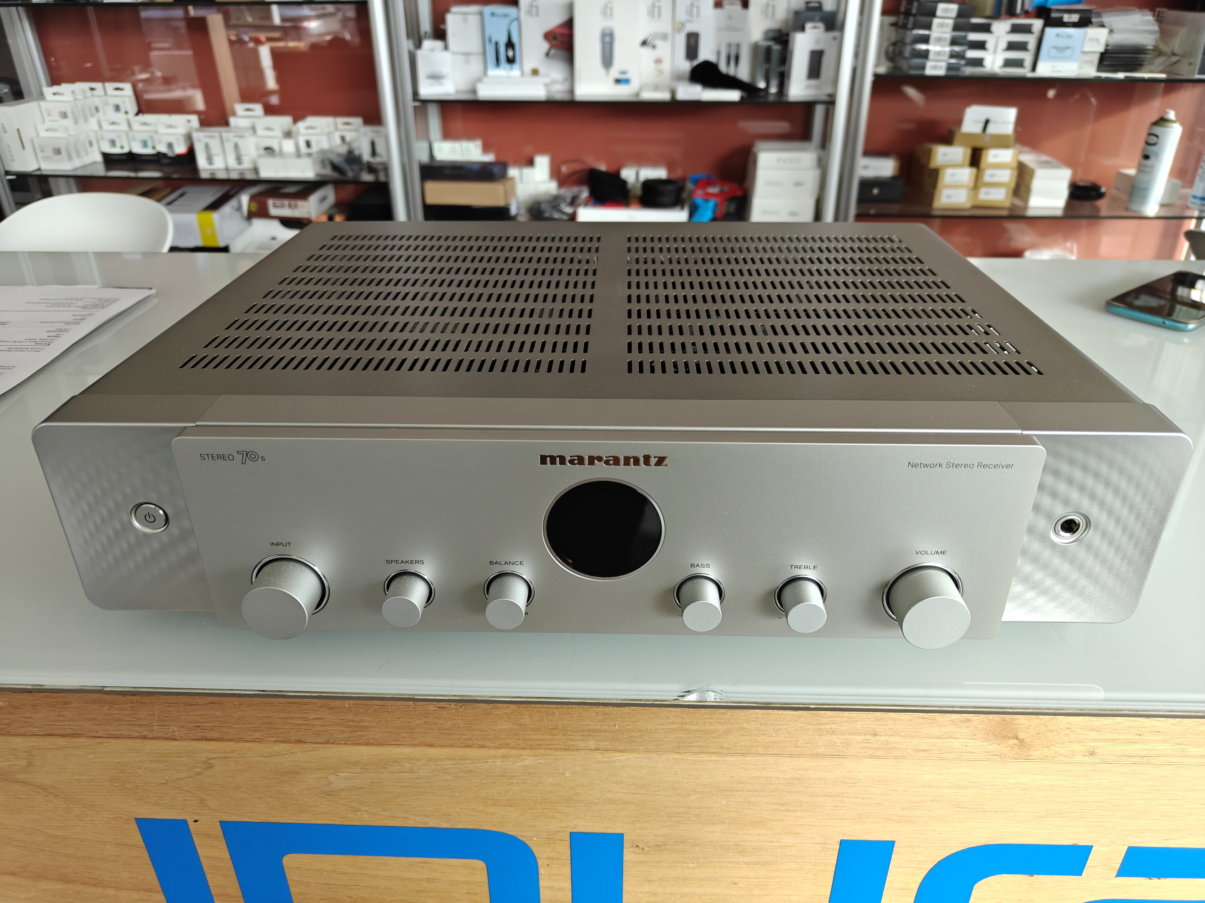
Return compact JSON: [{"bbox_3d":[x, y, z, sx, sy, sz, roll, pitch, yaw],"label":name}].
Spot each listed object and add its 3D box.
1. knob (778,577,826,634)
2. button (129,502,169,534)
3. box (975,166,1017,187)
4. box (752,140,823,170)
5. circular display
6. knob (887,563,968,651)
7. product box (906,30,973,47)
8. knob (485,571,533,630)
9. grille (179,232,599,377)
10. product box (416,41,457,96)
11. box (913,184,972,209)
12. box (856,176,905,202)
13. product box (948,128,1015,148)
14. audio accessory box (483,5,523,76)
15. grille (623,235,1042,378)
[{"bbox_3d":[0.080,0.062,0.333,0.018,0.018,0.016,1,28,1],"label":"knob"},{"bbox_3d":[-0.185,0.028,0.342,0.015,0.015,0.005,1,28,1],"label":"button"},{"bbox_3d":[0.960,-0.692,2.082,0.089,0.043,0.130,1,28,1],"label":"box"},{"bbox_3d":[0.443,-0.732,2.065,0.143,0.041,0.160,0,28,1],"label":"box"},{"bbox_3d":[0.001,0.031,0.325,0.046,0.046,0.004,0,28,1],"label":"circular display"},{"bbox_3d":[0.129,0.062,0.330,0.028,0.028,0.019,1,28,1],"label":"knob"},{"bbox_3d":[0.735,-0.924,1.868,0.125,0.033,0.120,1,28,1],"label":"product box"},{"bbox_3d":[-0.038,0.061,0.334,0.017,0.017,0.016,0,28,1],"label":"knob"},{"bbox_3d":[-0.094,-0.091,0.467,0.179,0.003,0.237,1,28,1],"label":"grille"},{"bbox_3d":[-0.379,-0.887,1.932,0.078,0.108,0.050,1,28,1],"label":"product box"},{"bbox_3d":[0.850,-0.642,2.082,0.089,0.044,0.130,1,28,1],"label":"box"},{"bbox_3d":[0.696,-0.682,2.156,0.121,0.054,0.100,0,28,1],"label":"box"},{"bbox_3d":[0.917,-0.762,2.033,0.141,0.033,0.065,0,28,1],"label":"product box"},{"bbox_3d":[-0.234,-0.969,1.996,0.087,0.162,0.045,0,28,1],"label":"audio accessory box"},{"bbox_3d":[0.104,-0.087,0.465,0.180,0.004,0.232,0,28,1],"label":"grille"}]

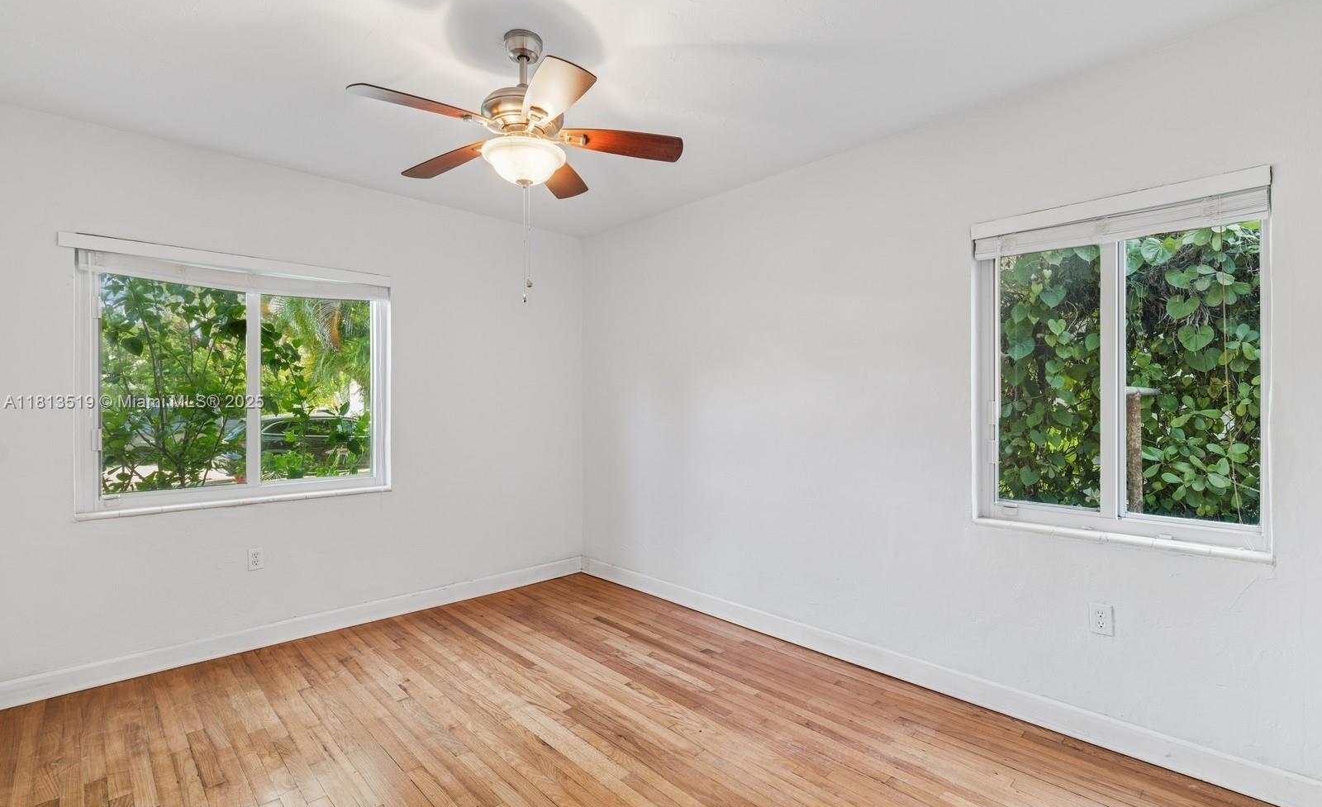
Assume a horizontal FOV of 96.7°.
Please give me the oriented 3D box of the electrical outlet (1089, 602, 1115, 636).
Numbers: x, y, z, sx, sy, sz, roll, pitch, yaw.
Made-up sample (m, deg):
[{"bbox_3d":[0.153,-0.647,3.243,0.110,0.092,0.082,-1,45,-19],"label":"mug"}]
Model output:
[{"bbox_3d":[1.668,0.818,2.222,0.010,0.115,0.071,0,-3,-44],"label":"electrical outlet"}]

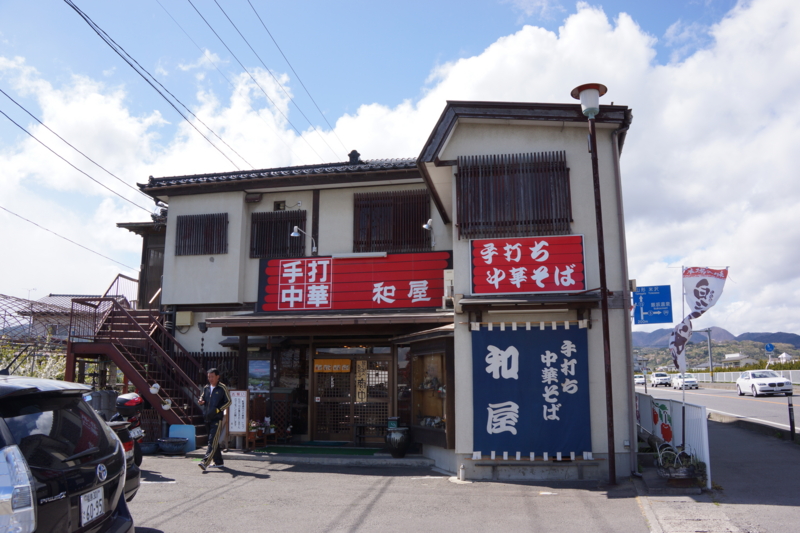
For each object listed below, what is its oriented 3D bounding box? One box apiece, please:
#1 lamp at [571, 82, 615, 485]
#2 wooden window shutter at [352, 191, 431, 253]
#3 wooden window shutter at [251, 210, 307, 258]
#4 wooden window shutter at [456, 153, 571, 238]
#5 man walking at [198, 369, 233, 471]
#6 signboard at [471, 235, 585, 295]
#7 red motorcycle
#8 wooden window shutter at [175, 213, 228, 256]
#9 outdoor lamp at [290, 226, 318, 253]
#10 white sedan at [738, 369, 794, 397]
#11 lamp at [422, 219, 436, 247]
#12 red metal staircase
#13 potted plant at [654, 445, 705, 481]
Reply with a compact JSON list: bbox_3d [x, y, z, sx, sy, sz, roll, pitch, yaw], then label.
[{"bbox_3d":[3.089,0.099,9.150,0.550,6.150,0.550,-2,-11,11],"label":"lamp"},{"bbox_3d":[-0.175,-1.031,13.692,1.809,1.429,0.100,-2,-11,11],"label":"wooden window shutter"},{"bbox_3d":[-2.668,-0.685,13.260,1.288,1.024,0.100,-2,-9,12],"label":"wooden window shutter"},{"bbox_3d":[1.866,-1.192,9.943,1.844,1.405,0.140,-2,-9,10],"label":"wooden window shutter"},{"bbox_3d":[-3.318,2.674,10.640,0.540,1.720,0.480,-6,-11,32],"label":"man walking"},{"bbox_3d":[2.022,-0.019,9.479,1.830,0.910,0.100,-2,-6,11],"label":"signboard"},{"bbox_3d":[-5.138,3.028,11.330,0.760,1.280,2.030,8,-12,-42],"label":"red motorcycle"},{"bbox_3d":[-4.619,-0.738,13.999,1.369,0.979,0.090,-2,-11,11],"label":"wooden window shutter"},{"bbox_3d":[-2.094,-0.572,13.358,0.220,0.380,1.300,-2,-11,11],"label":"outdoor lamp"},{"bbox_3d":[20.428,6.571,33.800,1.900,1.480,5.070,-3,-11,16],"label":"white sedan"},{"bbox_3d":[0.632,-0.719,12.876,0.220,0.460,1.200,-2,-11,11],"label":"lamp"},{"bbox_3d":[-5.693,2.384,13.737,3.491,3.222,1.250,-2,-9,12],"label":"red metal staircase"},{"bbox_3d":[3.993,2.800,8.568,0.630,0.470,0.460,-2,-9,12],"label":"potted plant"}]

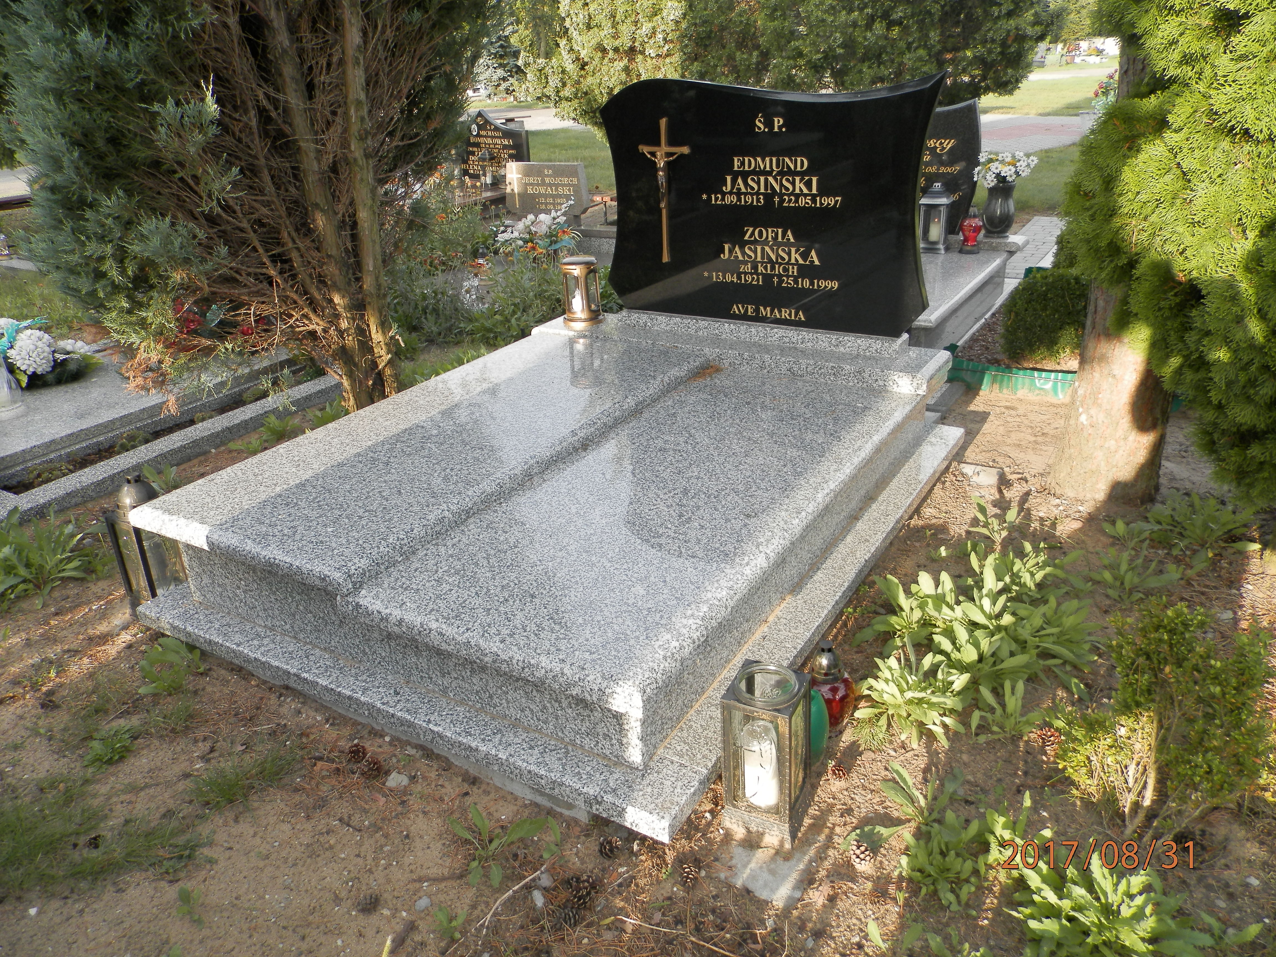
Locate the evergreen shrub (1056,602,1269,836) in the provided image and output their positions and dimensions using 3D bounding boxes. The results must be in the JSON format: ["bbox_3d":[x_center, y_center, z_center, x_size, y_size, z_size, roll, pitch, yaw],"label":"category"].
[{"bbox_3d":[0.896,0.439,1.619,0.340,0.370,0.320,11,28,30],"label":"evergreen shrub"}]

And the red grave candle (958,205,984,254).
[{"bbox_3d":[1.848,-1.379,5.112,0.133,0.243,0.120,11,28,30],"label":"red grave candle"}]

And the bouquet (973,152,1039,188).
[{"bbox_3d":[2.046,-1.720,5.120,0.340,0.200,0.270,11,28,30],"label":"bouquet"}]

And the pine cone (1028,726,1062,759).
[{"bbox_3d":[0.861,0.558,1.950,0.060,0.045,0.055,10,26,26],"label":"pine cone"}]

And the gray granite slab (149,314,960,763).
[{"bbox_3d":[-0.082,-0.057,2.859,1.517,0.320,2.162,12,27,29],"label":"gray granite slab"}]

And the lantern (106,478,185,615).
[{"bbox_3d":[-1.355,0.168,2.563,0.133,0.383,0.133,12,27,29],"label":"lantern"}]

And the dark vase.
[{"bbox_3d":[2.050,-1.527,5.242,0.195,0.290,0.195,11,28,30],"label":"dark vase"}]

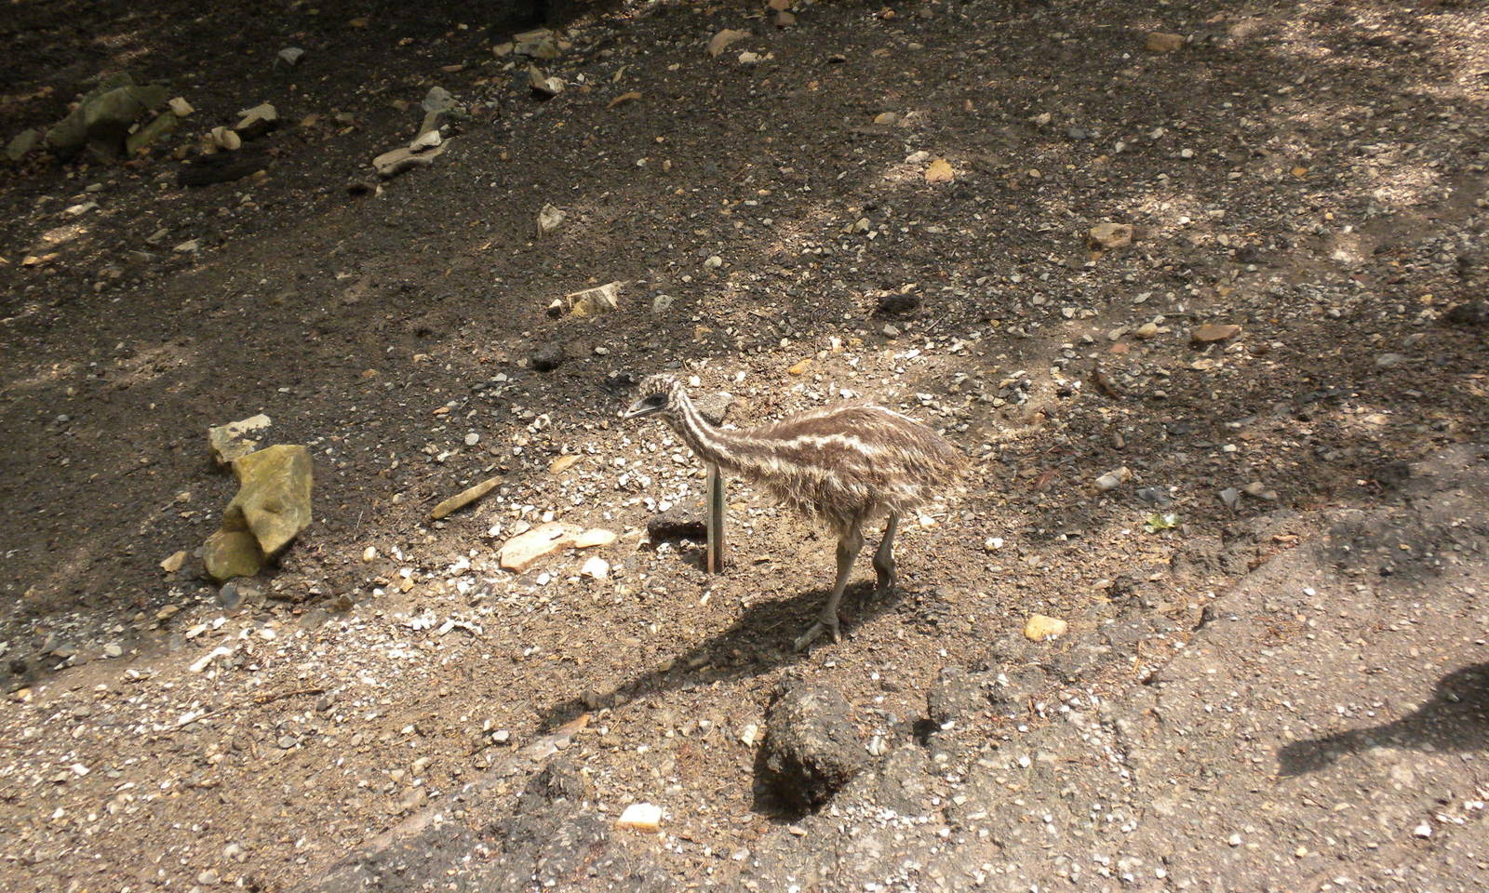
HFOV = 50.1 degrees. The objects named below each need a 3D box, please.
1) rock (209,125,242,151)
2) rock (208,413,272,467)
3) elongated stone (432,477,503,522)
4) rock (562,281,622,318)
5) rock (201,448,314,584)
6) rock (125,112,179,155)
[{"bbox_3d":[-1.358,-0.805,4.166,0.076,0.057,0.068,0,30,0],"label":"rock"},{"bbox_3d":[-0.914,-0.011,2.882,0.110,0.050,0.085,-8,32,-13],"label":"rock"},{"bbox_3d":[-0.477,0.089,2.731,0.138,0.017,0.023,-27,40,-36],"label":"elongated stone"},{"bbox_3d":[-0.323,-0.313,3.373,0.118,0.062,0.062,-8,31,-13],"label":"rock"},{"bbox_3d":[-0.790,0.108,2.594,0.160,0.186,0.186,-8,31,-13],"label":"rock"},{"bbox_3d":[-1.574,-0.832,4.229,0.145,0.070,0.075,-20,36,-29],"label":"rock"}]

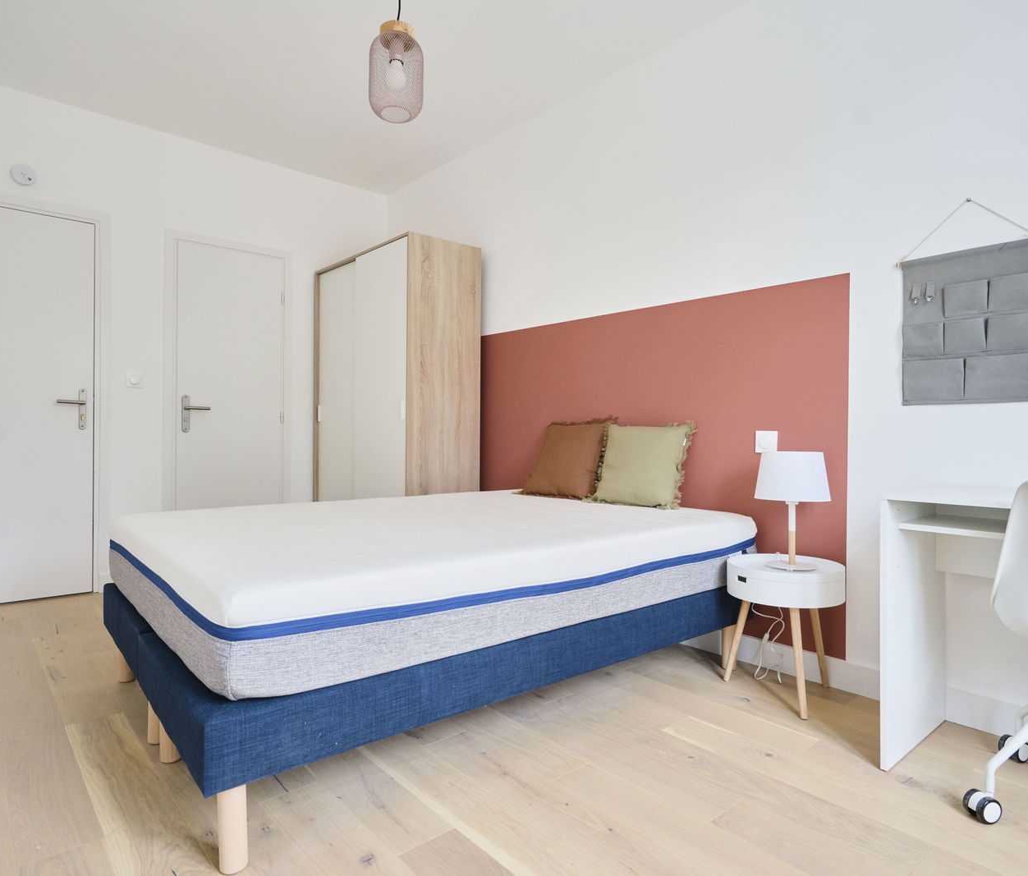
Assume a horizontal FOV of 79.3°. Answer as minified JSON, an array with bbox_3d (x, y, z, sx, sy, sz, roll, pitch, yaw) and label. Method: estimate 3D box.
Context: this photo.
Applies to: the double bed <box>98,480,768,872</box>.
[{"bbox_3d":[-0.271,0.584,2.360,2.000,0.600,1.420,0,0,-40],"label":"double bed"}]

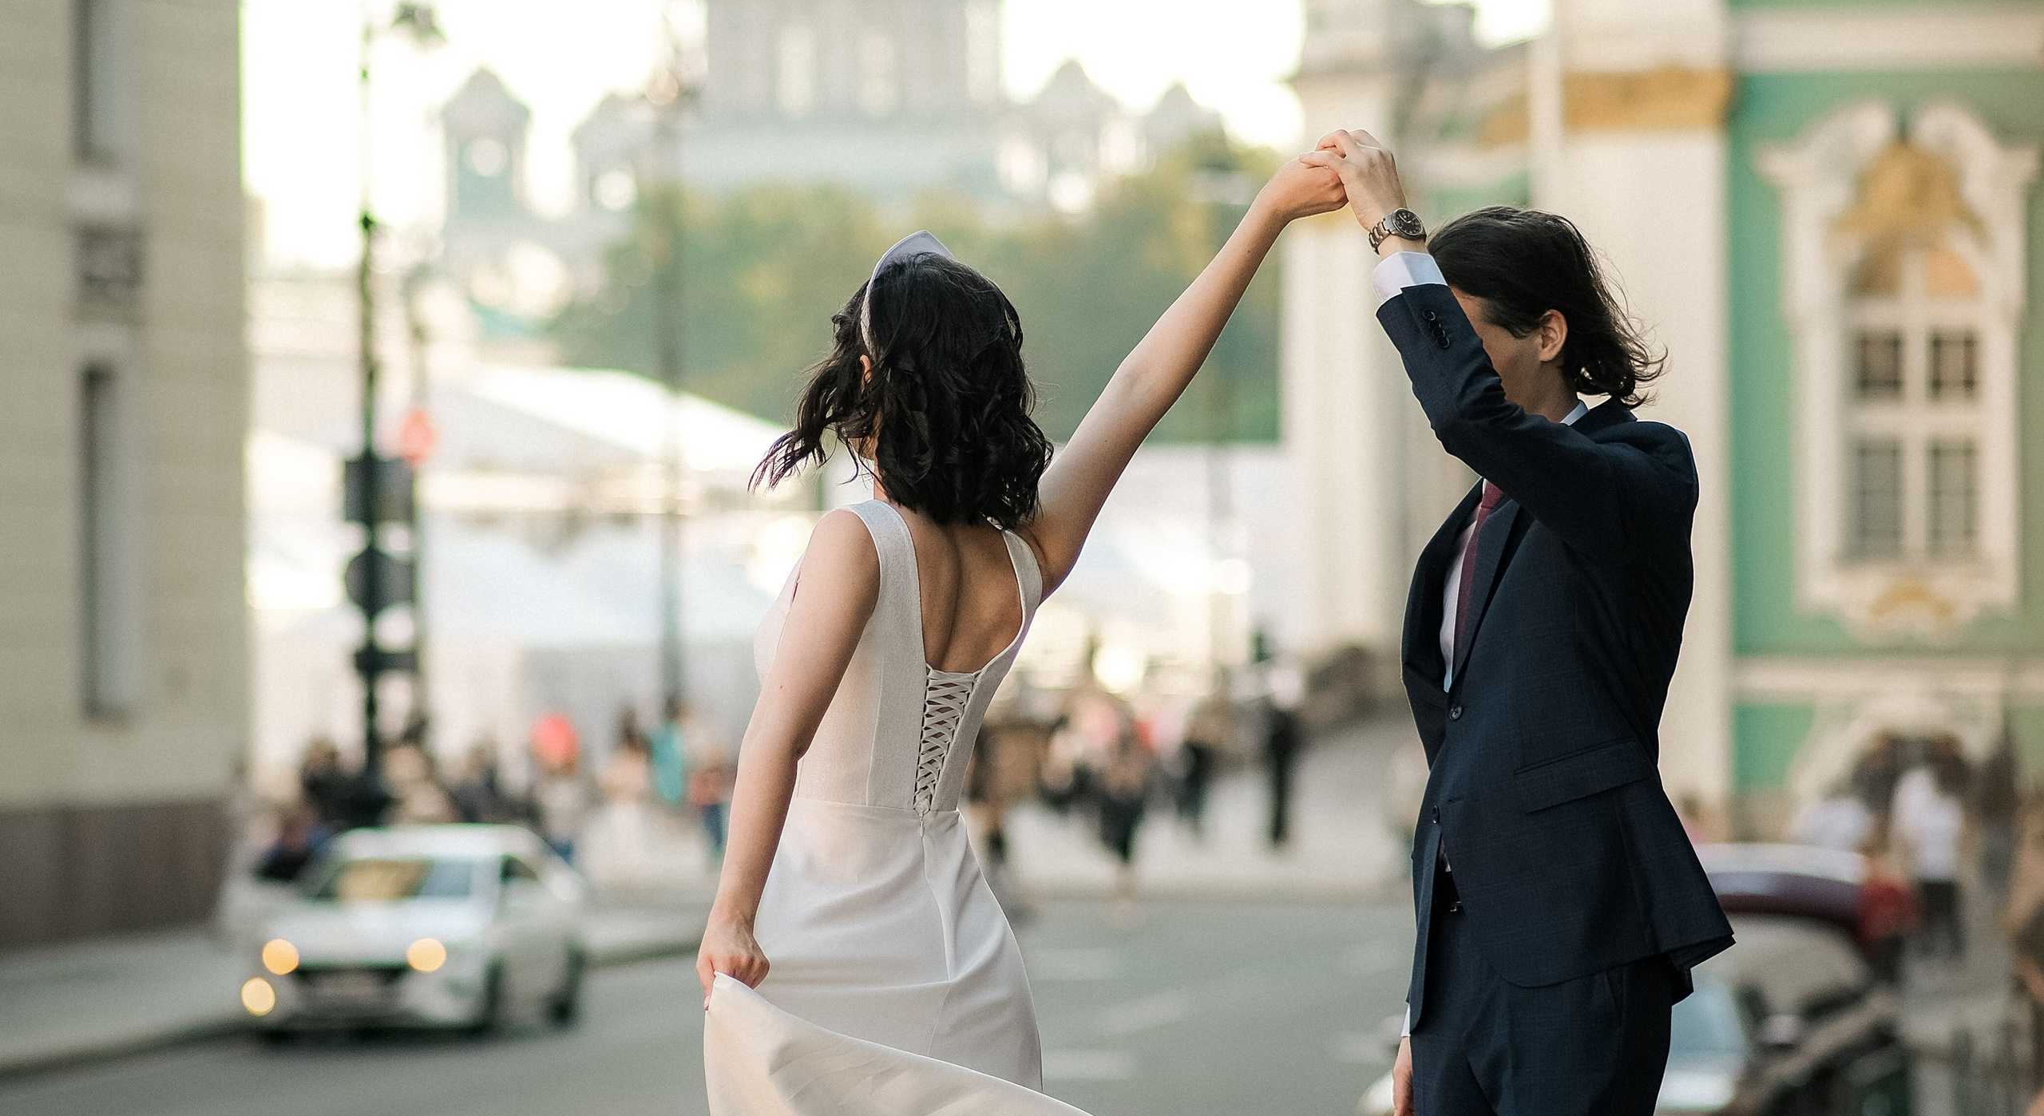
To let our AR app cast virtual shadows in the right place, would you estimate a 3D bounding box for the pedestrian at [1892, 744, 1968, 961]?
[{"bbox_3d":[7.248,2.361,87.000,0.500,1.720,0.360,0,-1,0],"label":"pedestrian"}]

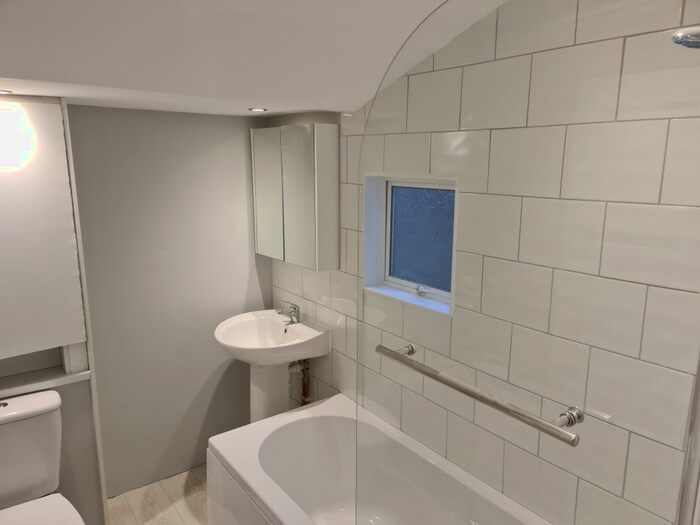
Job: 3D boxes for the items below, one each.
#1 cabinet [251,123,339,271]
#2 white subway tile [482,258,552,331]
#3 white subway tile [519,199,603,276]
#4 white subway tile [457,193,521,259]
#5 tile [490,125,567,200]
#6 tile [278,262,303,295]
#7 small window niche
[{"bbox_3d":[-0.281,-0.331,2.497,0.123,0.655,0.615,-8,14,-36],"label":"cabinet"},{"bbox_3d":[0.521,0.094,1.590,0.010,0.199,0.253,-8,14,-36],"label":"white subway tile"},{"bbox_3d":[0.593,-0.081,1.428,0.010,0.197,0.249,-8,14,-36],"label":"white subway tile"},{"bbox_3d":[0.449,-0.122,1.648,0.010,0.199,0.253,-8,14,-36],"label":"white subway tile"},{"bbox_3d":[0.517,-0.296,1.489,0.010,0.197,0.249,-8,14,-36],"label":"tile"},{"bbox_3d":[-0.318,0.065,2.737,0.010,0.199,0.253,-8,14,-36],"label":"tile"},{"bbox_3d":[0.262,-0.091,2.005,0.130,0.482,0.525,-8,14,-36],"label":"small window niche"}]

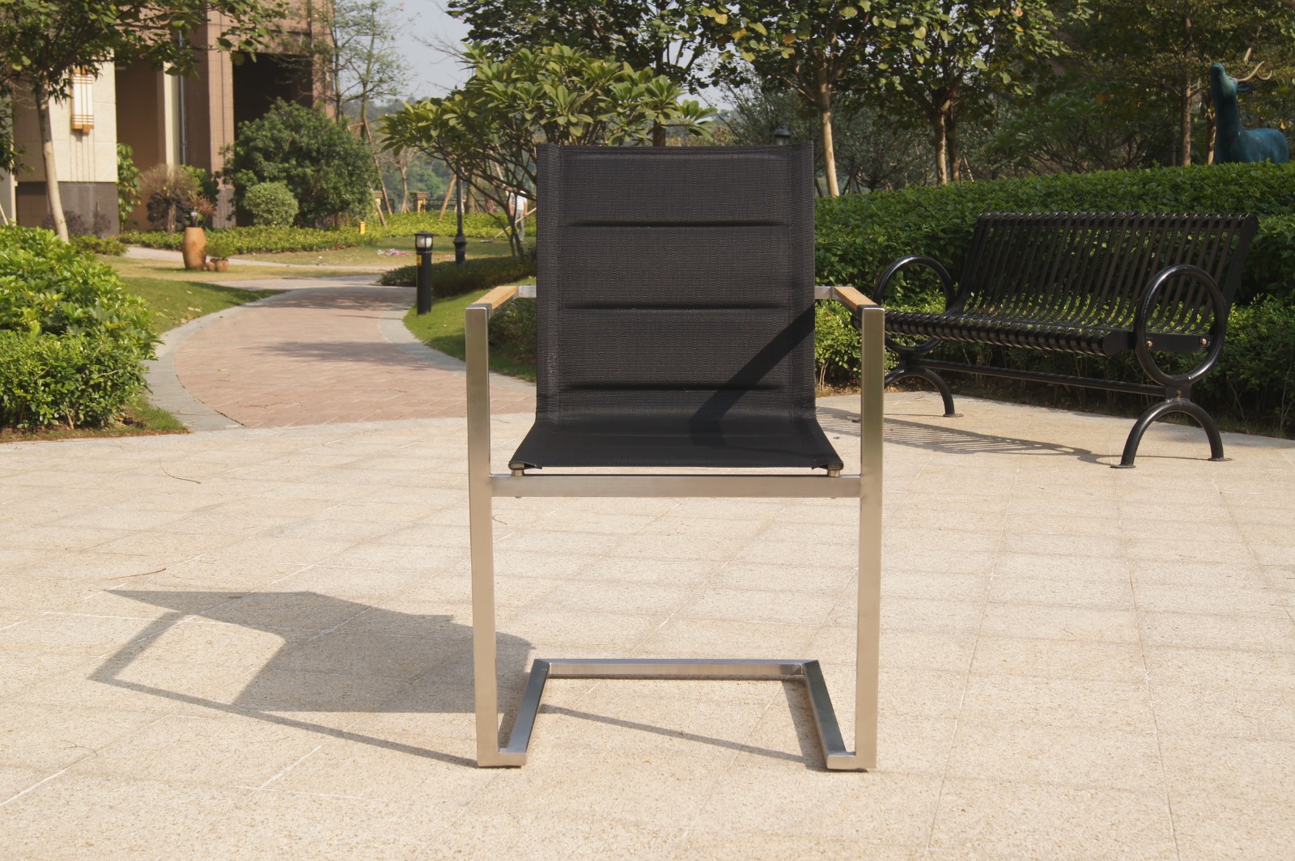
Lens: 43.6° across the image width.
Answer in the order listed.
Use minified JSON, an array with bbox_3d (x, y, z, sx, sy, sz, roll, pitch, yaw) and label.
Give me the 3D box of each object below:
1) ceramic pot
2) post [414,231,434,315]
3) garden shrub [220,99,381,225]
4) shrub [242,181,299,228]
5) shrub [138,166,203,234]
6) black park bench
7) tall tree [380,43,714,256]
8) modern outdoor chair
[{"bbox_3d":[-8.137,-3.265,29.000,0.472,0.798,0.472,0,7,0],"label":"ceramic pot"},{"bbox_3d":[-2.009,-1.415,14.500,0.172,0.762,0.172,0,7,0],"label":"post"},{"bbox_3d":[-7.511,-5.725,35.000,3.350,2.868,3.183,0,7,0],"label":"garden shrub"},{"bbox_3d":[-8.029,-4.791,34.500,1.187,1.036,1.187,0,7,0],"label":"shrub"},{"bbox_3d":[-9.892,-4.778,33.500,1.320,1.467,1.320,0,7,0],"label":"shrub"},{"bbox_3d":[1.454,-0.391,6.097,0.650,0.840,1.620,-3,8,-26],"label":"black park bench"},{"bbox_3d":[-1.270,-3.488,20.500,4.220,2.847,3.882,0,7,0],"label":"tall tree"},{"bbox_3d":[0.046,0.003,2.482,0.566,0.900,0.570,0,7,1],"label":"modern outdoor chair"}]

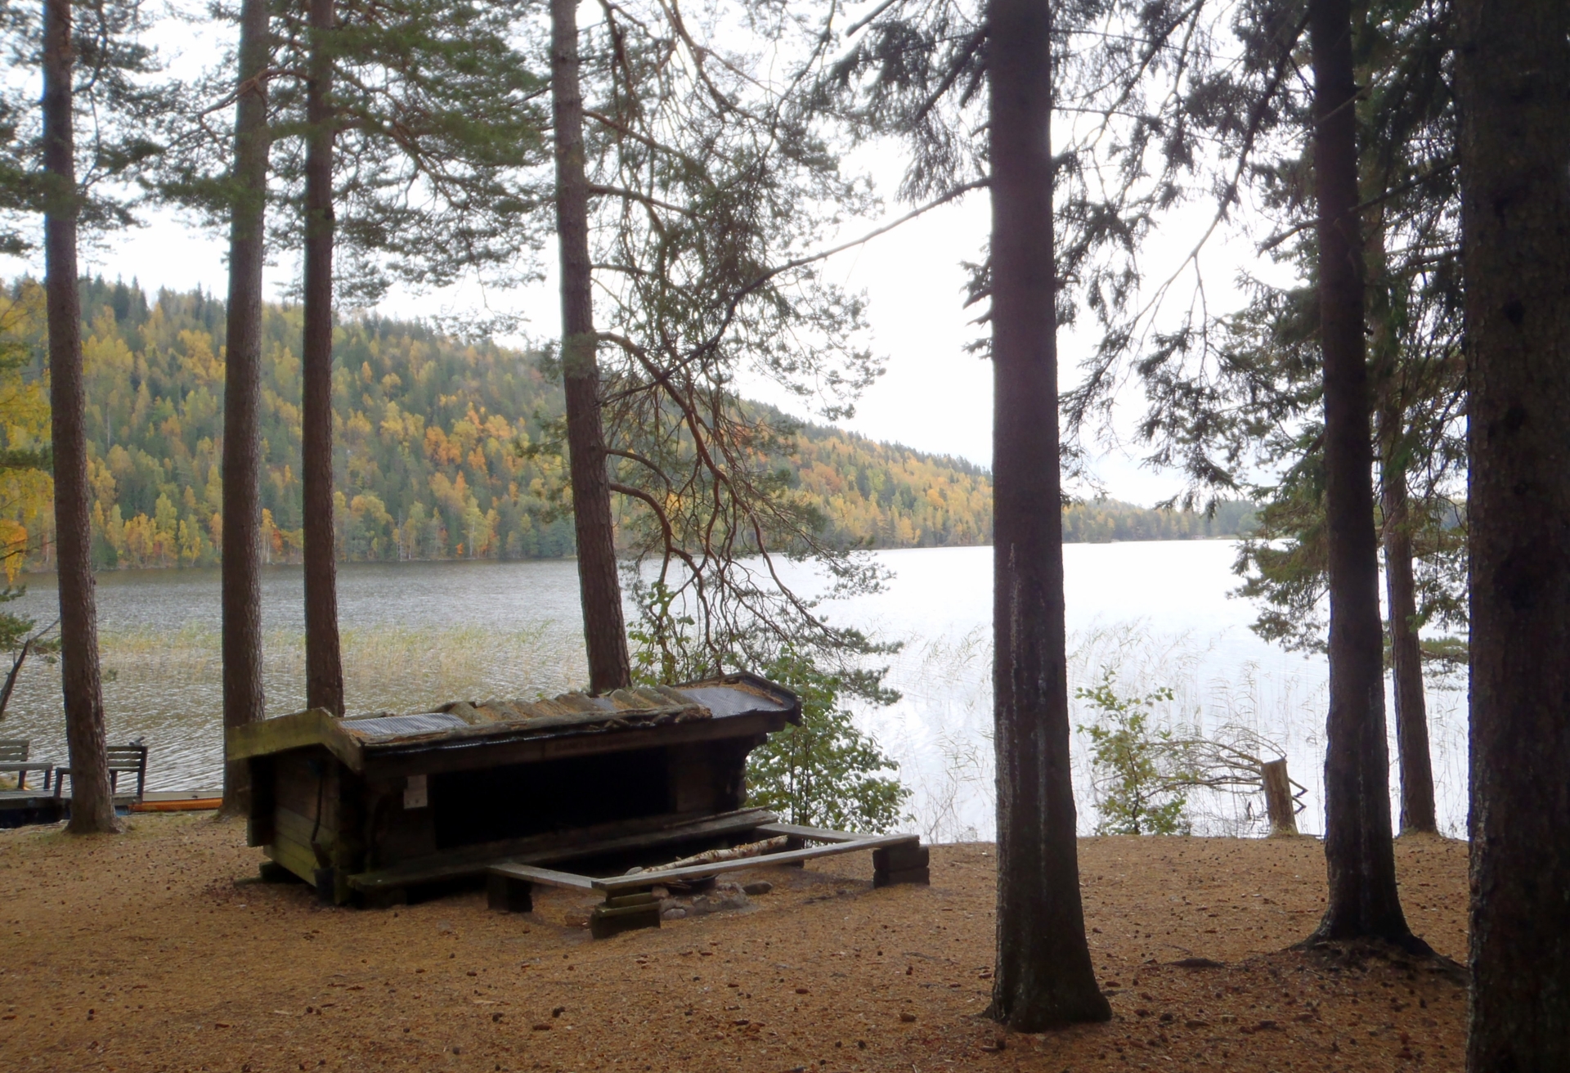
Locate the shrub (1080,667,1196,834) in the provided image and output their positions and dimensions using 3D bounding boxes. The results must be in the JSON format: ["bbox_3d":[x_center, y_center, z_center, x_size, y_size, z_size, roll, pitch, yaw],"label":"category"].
[{"bbox_3d":[3.850,2.380,13.900,1.250,1.850,1.100,0,0,0],"label":"shrub"}]

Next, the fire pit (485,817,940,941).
[{"bbox_3d":[-0.600,2.830,10.750,3.200,0.450,1.500,0,0,-33],"label":"fire pit"}]

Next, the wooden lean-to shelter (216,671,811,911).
[{"bbox_3d":[-2.830,2.300,13.250,4.600,1.650,3.600,0,0,-39],"label":"wooden lean-to shelter"}]

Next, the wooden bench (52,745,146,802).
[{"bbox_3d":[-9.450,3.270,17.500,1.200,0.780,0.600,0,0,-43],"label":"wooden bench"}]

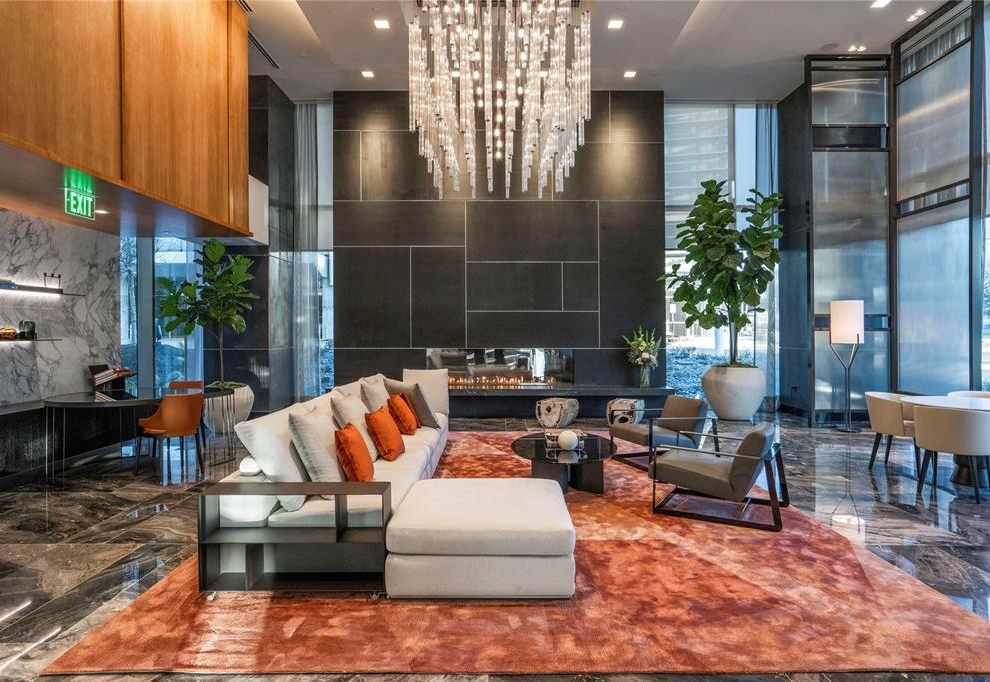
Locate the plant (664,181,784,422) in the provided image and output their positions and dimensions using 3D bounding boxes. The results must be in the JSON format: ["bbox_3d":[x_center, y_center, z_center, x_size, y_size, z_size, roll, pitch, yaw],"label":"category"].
[{"bbox_3d":[3.680,-0.655,9.200,1.820,3.780,1.600,0,1,0],"label":"plant"}]

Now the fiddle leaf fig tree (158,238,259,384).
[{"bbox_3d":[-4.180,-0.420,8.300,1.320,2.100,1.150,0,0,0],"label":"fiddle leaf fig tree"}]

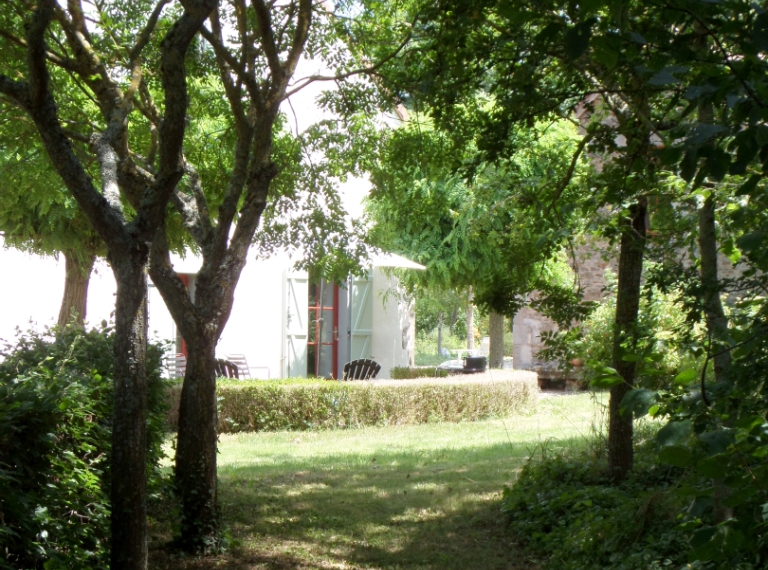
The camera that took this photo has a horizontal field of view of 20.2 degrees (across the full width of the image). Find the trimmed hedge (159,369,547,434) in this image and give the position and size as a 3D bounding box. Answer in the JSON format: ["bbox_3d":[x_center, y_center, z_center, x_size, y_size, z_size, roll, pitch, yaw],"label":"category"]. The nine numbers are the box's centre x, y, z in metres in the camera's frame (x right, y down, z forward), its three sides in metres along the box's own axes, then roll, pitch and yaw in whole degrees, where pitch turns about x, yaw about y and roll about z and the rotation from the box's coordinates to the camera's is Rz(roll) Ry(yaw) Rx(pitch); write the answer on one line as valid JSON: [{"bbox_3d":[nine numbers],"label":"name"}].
[{"bbox_3d":[-0.300,1.680,31.500,6.000,0.720,1.600,1,-1,-38],"label":"trimmed hedge"}]

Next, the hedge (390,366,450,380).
[{"bbox_3d":[0.660,1.780,38.200,1.200,0.700,0.750,1,-1,0],"label":"hedge"}]

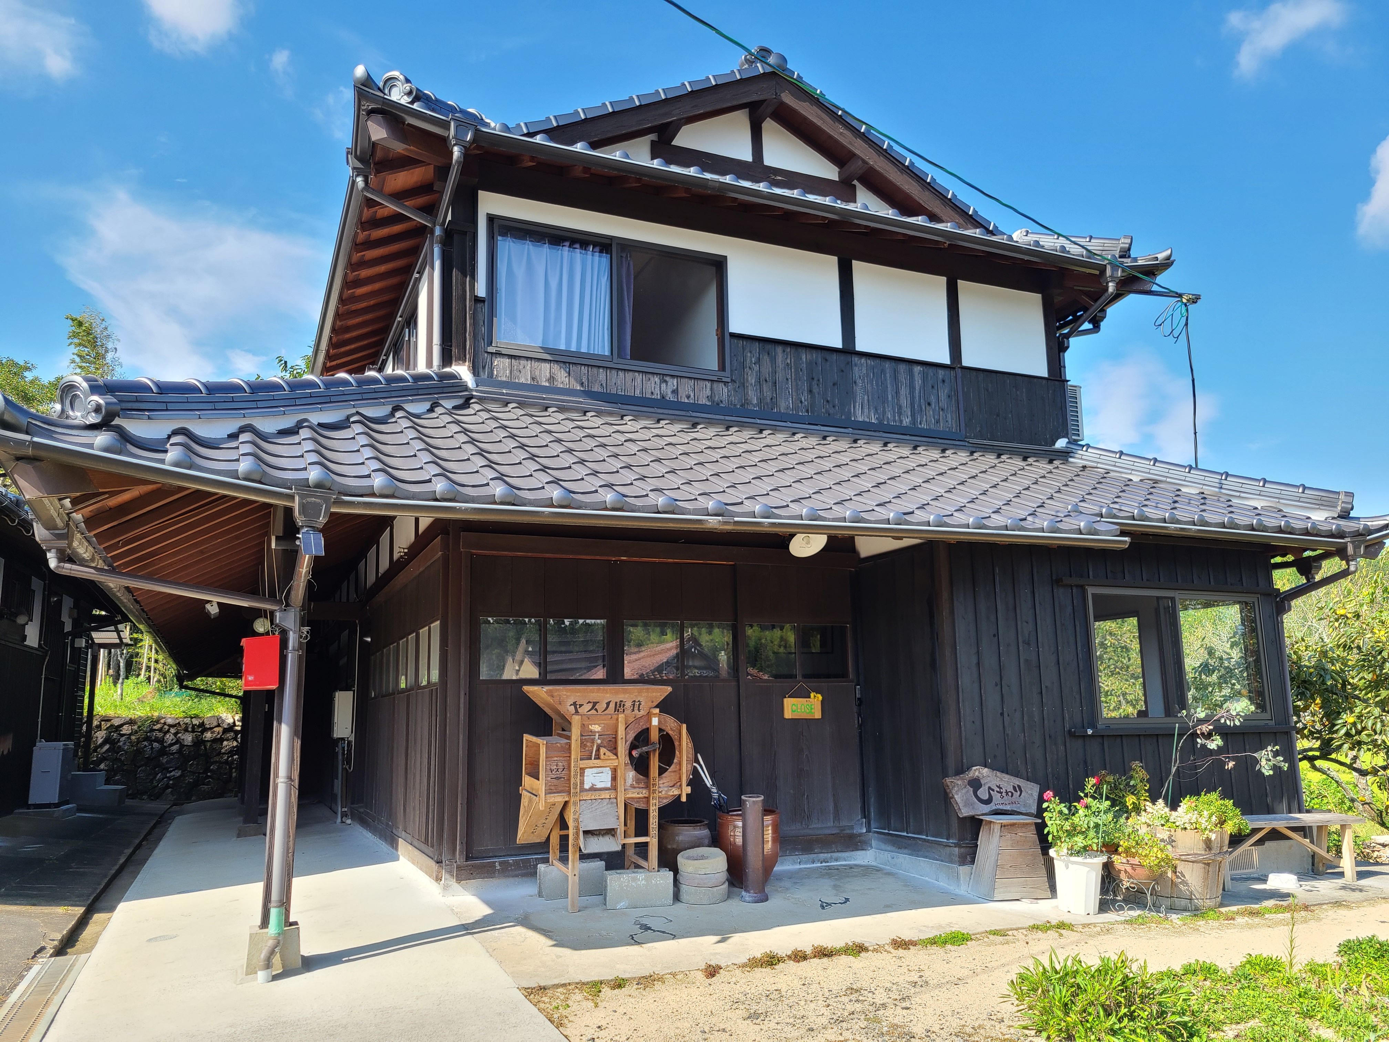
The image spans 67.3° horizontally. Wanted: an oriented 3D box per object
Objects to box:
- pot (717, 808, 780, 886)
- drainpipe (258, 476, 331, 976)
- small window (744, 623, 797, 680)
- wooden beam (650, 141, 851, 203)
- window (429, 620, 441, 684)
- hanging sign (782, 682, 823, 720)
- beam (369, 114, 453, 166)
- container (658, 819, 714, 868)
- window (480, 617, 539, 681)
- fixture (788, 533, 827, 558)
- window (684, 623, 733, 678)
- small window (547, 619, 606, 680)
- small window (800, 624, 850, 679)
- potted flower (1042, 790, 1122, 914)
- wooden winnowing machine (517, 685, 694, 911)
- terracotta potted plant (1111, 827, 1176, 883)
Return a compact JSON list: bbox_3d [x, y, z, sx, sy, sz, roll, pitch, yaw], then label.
[{"bbox_3d":[0.343,2.052,6.532,0.395,0.435,0.395,-1,-11,0],"label":"pot"},{"bbox_3d":[-1.682,0.875,4.382,0.200,2.000,0.500,4,-12,-23],"label":"drainpipe"},{"bbox_3d":[0.551,0.933,7.440,0.417,0.398,0.050,4,-12,-23],"label":"small window"},{"bbox_3d":[0.511,-2.823,8.660,1.890,0.250,0.140,4,-12,-23],"label":"wooden beam"},{"bbox_3d":[-1.748,0.899,7.054,0.040,0.400,0.370,4,-12,-23],"label":"window"},{"bbox_3d":[0.775,1.284,7.425,0.321,0.247,0.030,4,-12,-23],"label":"hanging sign"},{"bbox_3d":[-1.791,-2.428,6.677,0.120,0.170,0.800,-5,2,21],"label":"beam"},{"bbox_3d":[-0.058,2.091,6.582,0.350,0.380,0.350,-1,-11,0],"label":"container"},{"bbox_3d":[-1.172,0.814,6.661,0.400,0.390,0.040,4,-12,-23],"label":"window"},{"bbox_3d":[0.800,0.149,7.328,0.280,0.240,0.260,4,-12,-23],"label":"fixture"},{"bbox_3d":[0.105,0.904,7.251,0.376,0.398,0.050,4,-12,-23],"label":"window"},{"bbox_3d":[-0.772,0.847,6.879,0.405,0.396,0.050,4,-12,-23],"label":"small window"},{"bbox_3d":[0.956,0.957,7.612,0.409,0.402,0.050,4,-12,-23],"label":"small window"},{"bbox_3d":[2.262,1.923,6.090,0.450,0.740,0.430,4,-12,-23],"label":"potted flower"},{"bbox_3d":[-0.509,1.604,6.143,0.940,1.220,0.520,4,-12,-23],"label":"wooden winnowing machine"},{"bbox_3d":[2.582,1.931,6.017,0.360,0.290,0.350,4,-12,-23],"label":"terracotta potted plant"}]

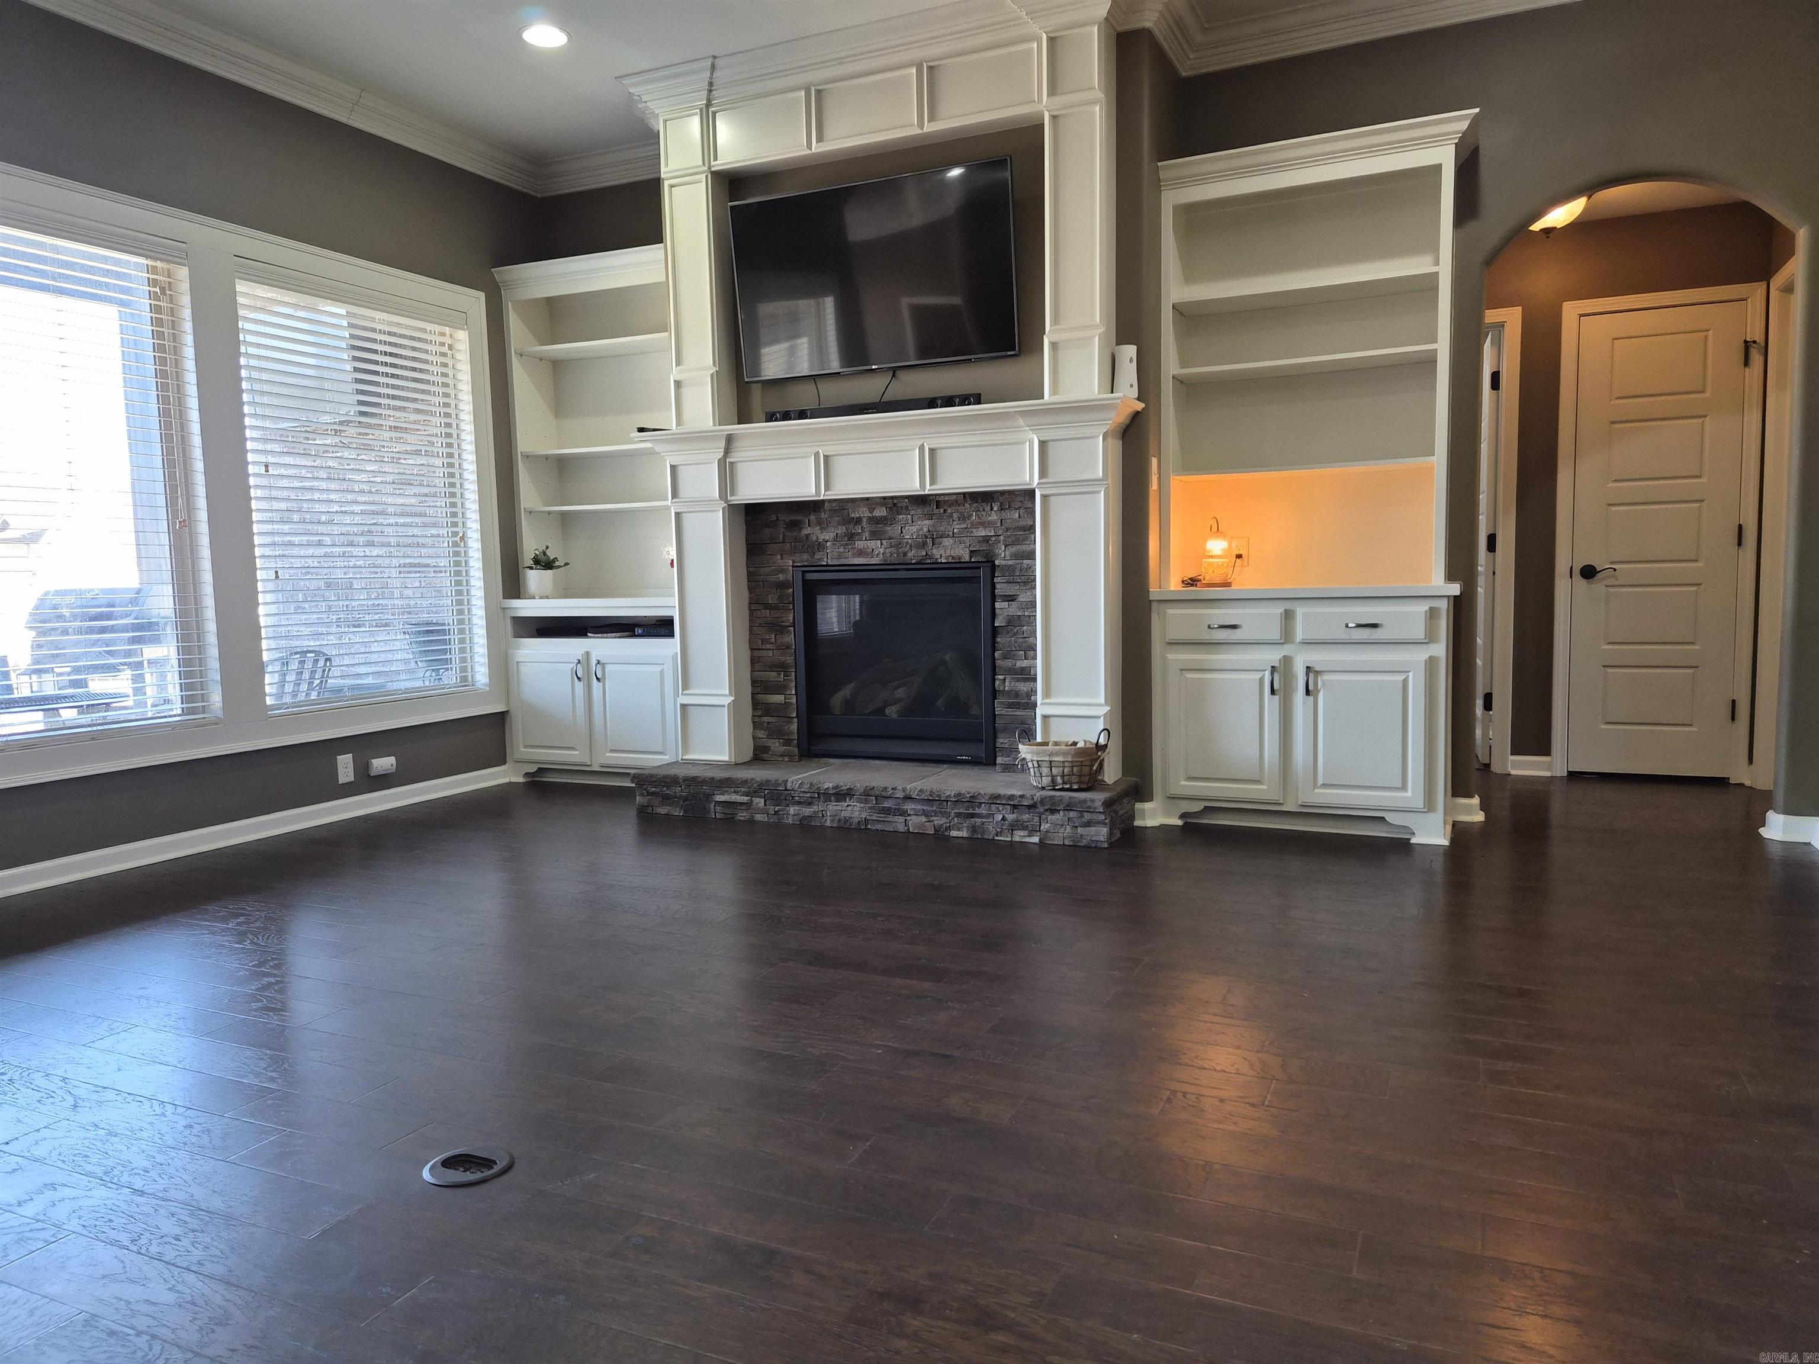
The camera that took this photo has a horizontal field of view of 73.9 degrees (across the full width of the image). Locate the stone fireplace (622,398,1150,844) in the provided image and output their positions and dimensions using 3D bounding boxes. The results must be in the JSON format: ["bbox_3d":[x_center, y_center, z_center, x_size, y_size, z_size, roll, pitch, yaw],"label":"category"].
[{"bbox_3d":[-0.157,-0.231,4.690,2.099,1.548,0.463,1,6,25],"label":"stone fireplace"}]

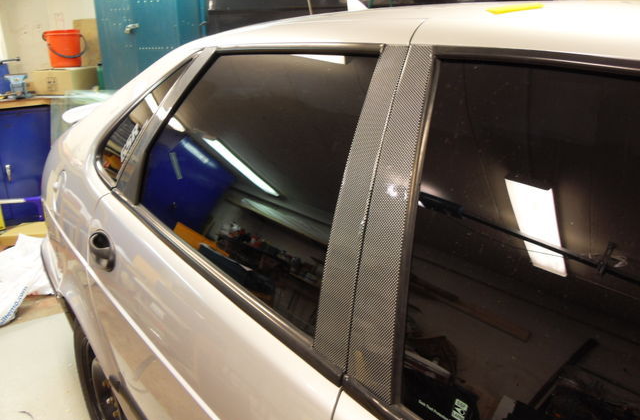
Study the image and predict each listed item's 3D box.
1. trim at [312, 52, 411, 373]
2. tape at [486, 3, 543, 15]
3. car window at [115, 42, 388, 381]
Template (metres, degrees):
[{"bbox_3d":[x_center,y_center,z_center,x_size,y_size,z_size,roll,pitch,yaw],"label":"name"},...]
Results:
[{"bbox_3d":[0.052,-0.022,0.715,0.075,0.466,0.035,2,-15,46],"label":"trim"},{"bbox_3d":[0.324,-0.336,0.862,0.085,0.008,0.060,-6,25,4],"label":"tape"},{"bbox_3d":[-0.164,-0.116,0.980,0.055,0.446,0.909,23,0,-42],"label":"car window"}]

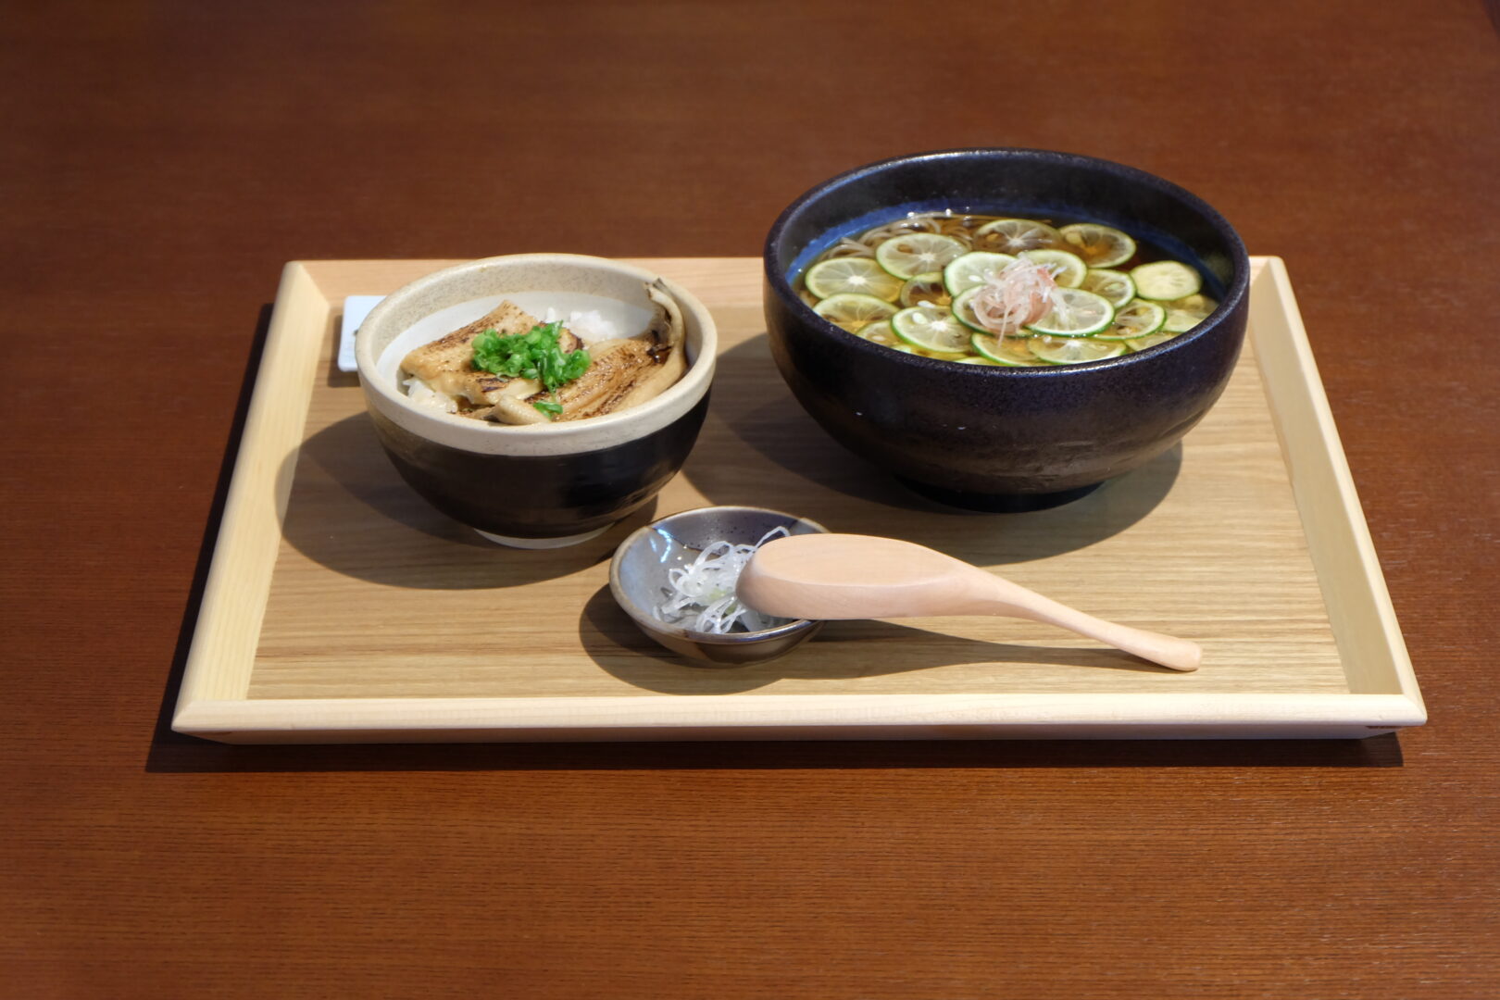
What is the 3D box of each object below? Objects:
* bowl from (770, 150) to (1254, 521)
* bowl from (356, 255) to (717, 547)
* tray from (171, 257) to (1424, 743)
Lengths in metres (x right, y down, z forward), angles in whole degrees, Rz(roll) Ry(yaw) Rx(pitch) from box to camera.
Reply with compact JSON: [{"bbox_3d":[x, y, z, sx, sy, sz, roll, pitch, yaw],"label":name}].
[{"bbox_3d":[0.097,-0.059,1.204,0.182,0.087,0.182,0,33,0],"label":"bowl"},{"bbox_3d":[-0.079,-0.031,1.172,0.133,0.075,0.133,0,33,0],"label":"bowl"},{"bbox_3d":[0.016,-0.005,1.200,0.425,0.024,0.323,0,33,0],"label":"tray"}]

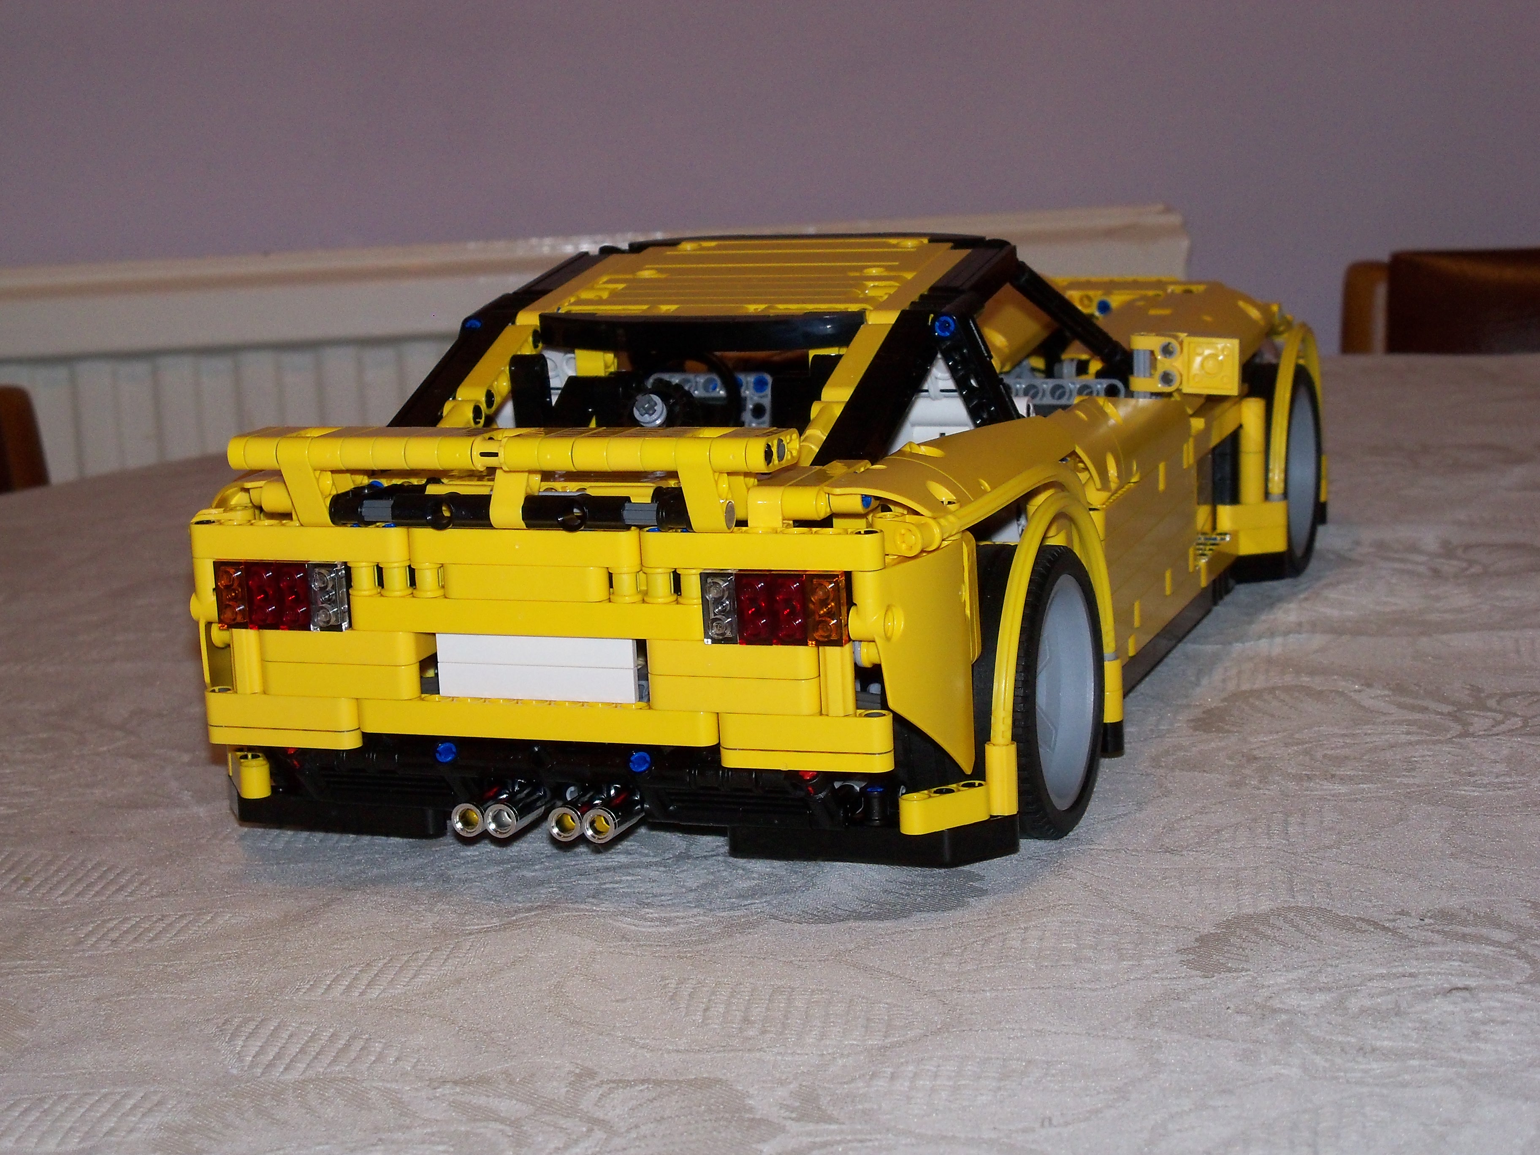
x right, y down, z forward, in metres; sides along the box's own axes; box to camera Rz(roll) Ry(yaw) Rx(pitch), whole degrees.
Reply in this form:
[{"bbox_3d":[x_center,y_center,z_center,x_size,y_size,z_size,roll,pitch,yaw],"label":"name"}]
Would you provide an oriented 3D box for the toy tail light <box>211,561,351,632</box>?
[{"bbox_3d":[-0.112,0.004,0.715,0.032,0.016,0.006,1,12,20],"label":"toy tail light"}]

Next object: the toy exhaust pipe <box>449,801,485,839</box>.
[{"bbox_3d":[-0.066,0.054,0.715,0.008,0.008,0.017,1,12,20],"label":"toy exhaust pipe"}]

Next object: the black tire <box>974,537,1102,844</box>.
[{"bbox_3d":[0.054,0.027,0.741,0.036,0.069,0.069,1,12,20],"label":"black tire"}]

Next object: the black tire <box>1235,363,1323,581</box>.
[{"bbox_3d":[0.159,-0.035,1.026,0.036,0.069,0.069,1,12,20],"label":"black tire"}]

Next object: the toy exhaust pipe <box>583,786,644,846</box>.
[{"bbox_3d":[-0.036,0.054,0.704,0.008,0.008,0.017,1,12,20],"label":"toy exhaust pipe"}]

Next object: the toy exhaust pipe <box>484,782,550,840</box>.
[{"bbox_3d":[-0.058,0.054,0.713,0.008,0.008,0.017,1,12,20],"label":"toy exhaust pipe"}]

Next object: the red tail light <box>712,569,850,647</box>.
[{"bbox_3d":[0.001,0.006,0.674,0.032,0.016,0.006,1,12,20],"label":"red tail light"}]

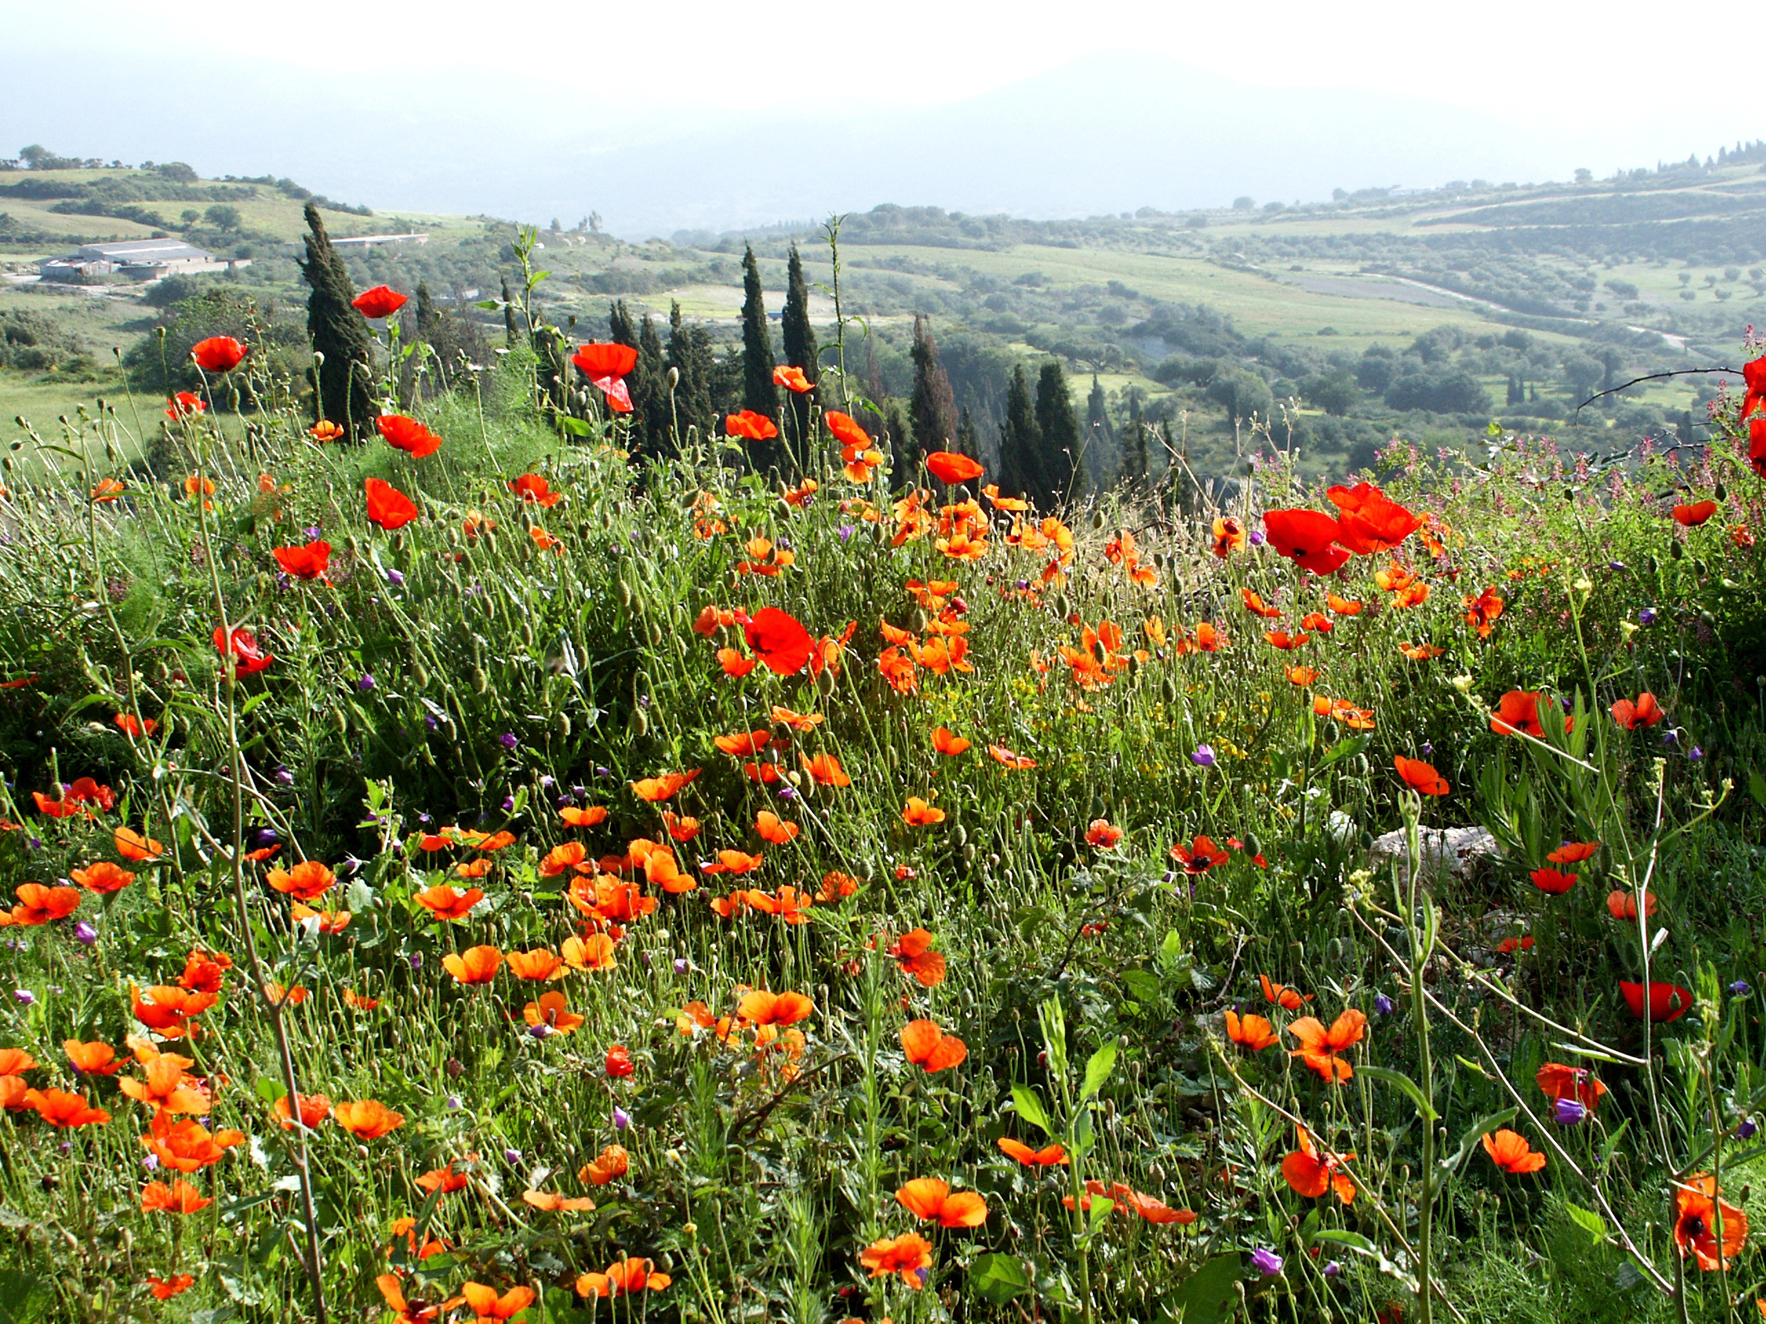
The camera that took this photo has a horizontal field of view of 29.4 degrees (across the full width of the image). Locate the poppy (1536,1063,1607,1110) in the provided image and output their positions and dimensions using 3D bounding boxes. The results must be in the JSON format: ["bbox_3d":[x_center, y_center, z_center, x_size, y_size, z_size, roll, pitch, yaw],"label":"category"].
[{"bbox_3d":[0.582,0.359,2.850,0.060,0.035,0.057,3,18,0],"label":"poppy"}]

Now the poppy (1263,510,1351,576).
[{"bbox_3d":[0.416,-0.117,3.300,0.086,0.050,0.075,17,13,-3],"label":"poppy"}]

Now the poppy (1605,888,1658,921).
[{"bbox_3d":[0.722,0.234,3.250,0.049,0.027,0.046,0,8,0],"label":"poppy"}]

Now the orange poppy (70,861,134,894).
[{"bbox_3d":[-0.766,0.212,3.300,0.061,0.026,0.058,-3,13,0],"label":"orange poppy"}]

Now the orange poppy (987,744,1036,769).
[{"bbox_3d":[0.156,0.114,4.050,0.058,0.020,0.053,23,18,0],"label":"orange poppy"}]

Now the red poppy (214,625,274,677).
[{"bbox_3d":[-0.712,-0.012,3.750,0.067,0.045,0.063,16,21,0],"label":"red poppy"}]

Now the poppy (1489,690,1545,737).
[{"bbox_3d":[0.778,0.063,4.100,0.076,0.040,0.070,0,27,0],"label":"poppy"}]

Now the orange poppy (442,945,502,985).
[{"bbox_3d":[-0.391,0.288,3.200,0.056,0.034,0.053,-3,8,0],"label":"orange poppy"}]

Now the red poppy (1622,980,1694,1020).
[{"bbox_3d":[0.736,0.322,3.200,0.069,0.034,0.064,0,9,0],"label":"red poppy"}]

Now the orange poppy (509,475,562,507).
[{"bbox_3d":[-0.422,-0.207,4.100,0.065,0.036,0.060,0,8,0],"label":"orange poppy"}]

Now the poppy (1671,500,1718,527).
[{"bbox_3d":[1.012,-0.185,4.200,0.057,0.032,0.053,0,8,0],"label":"poppy"}]

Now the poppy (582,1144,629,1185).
[{"bbox_3d":[-0.214,0.388,2.600,0.037,0.027,0.035,8,13,-1],"label":"poppy"}]

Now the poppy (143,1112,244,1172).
[{"bbox_3d":[-0.553,0.387,2.700,0.076,0.034,0.068,0,8,0],"label":"poppy"}]

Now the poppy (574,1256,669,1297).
[{"bbox_3d":[-0.189,0.448,2.450,0.070,0.025,0.055,0,11,0],"label":"poppy"}]

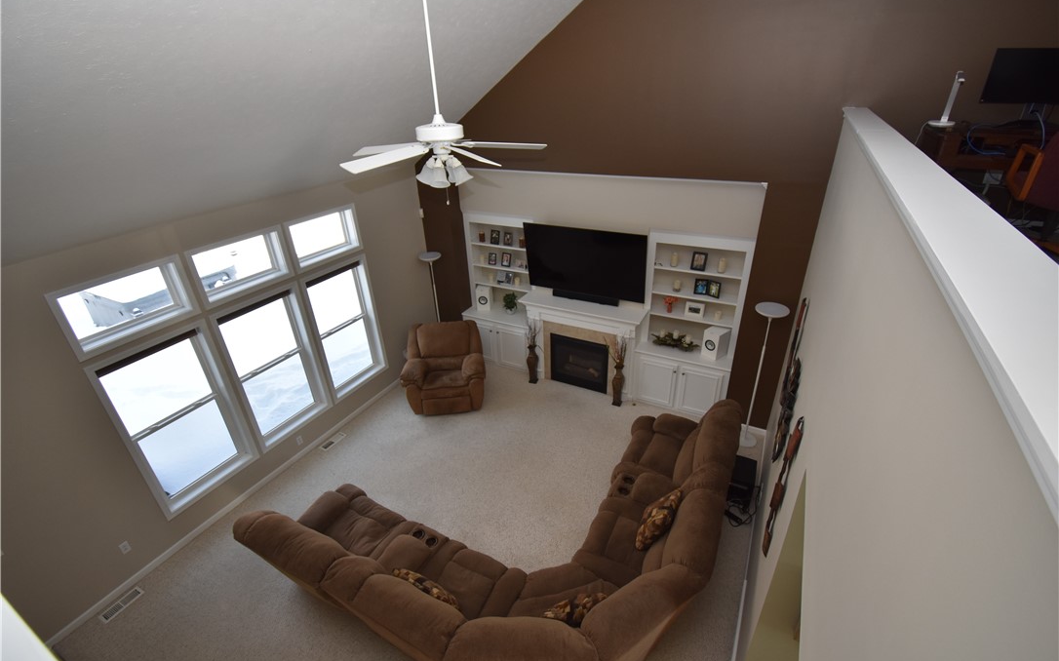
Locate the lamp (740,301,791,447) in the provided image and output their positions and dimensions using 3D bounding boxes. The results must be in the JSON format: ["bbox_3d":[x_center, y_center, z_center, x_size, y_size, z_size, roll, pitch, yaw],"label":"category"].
[{"bbox_3d":[2.716,0.583,5.231,0.340,1.830,0.340,12,31,24],"label":"lamp"}]

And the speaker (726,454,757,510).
[{"bbox_3d":[2.294,1.650,4.844,0.280,0.330,0.400,12,31,24],"label":"speaker"}]

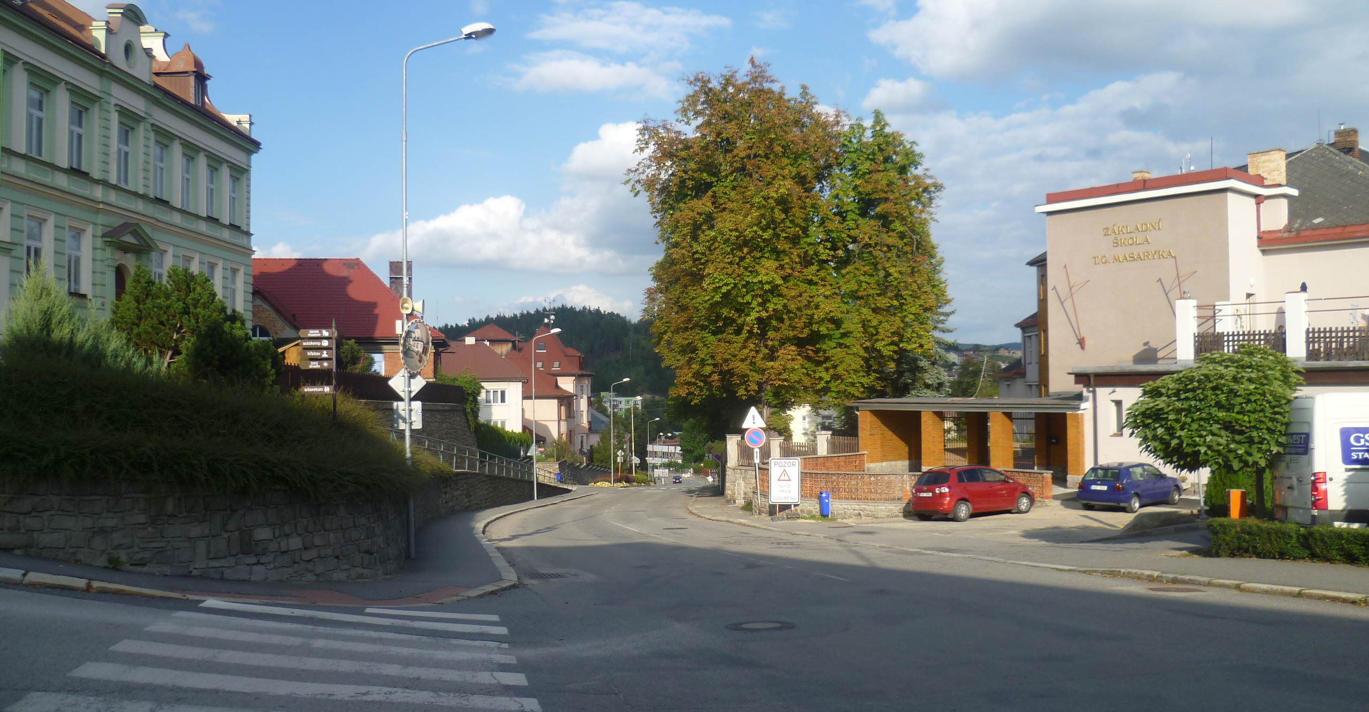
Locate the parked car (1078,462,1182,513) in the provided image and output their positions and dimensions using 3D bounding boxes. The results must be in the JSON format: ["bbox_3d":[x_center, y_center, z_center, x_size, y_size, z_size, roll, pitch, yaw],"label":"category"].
[{"bbox_3d":[14.250,4.110,35.250,4.020,1.430,1.690,-1,-1,-39],"label":"parked car"}]

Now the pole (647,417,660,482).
[{"bbox_3d":[-4.270,13.460,158.000,1.700,9.400,0.400,-1,-1,3],"label":"pole"}]

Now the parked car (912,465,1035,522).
[{"bbox_3d":[9.190,4.270,35.000,4.200,1.580,1.770,-1,-3,-30],"label":"parked car"}]

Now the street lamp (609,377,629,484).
[{"bbox_3d":[-5.530,6.680,97.000,1.700,9.400,0.400,-1,-1,3],"label":"street lamp"}]

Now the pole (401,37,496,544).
[{"bbox_3d":[-4.100,-1.158,19.500,1.680,9.430,0.450,-1,-1,3],"label":"pole"}]

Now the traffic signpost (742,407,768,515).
[{"bbox_3d":[2.490,3.597,38.000,0.870,3.730,0.150,-3,-1,6],"label":"traffic signpost"}]

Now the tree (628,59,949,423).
[{"bbox_3d":[4.290,-4.050,46.000,13.000,16.600,11.200,-1,-1,0],"label":"tree"}]

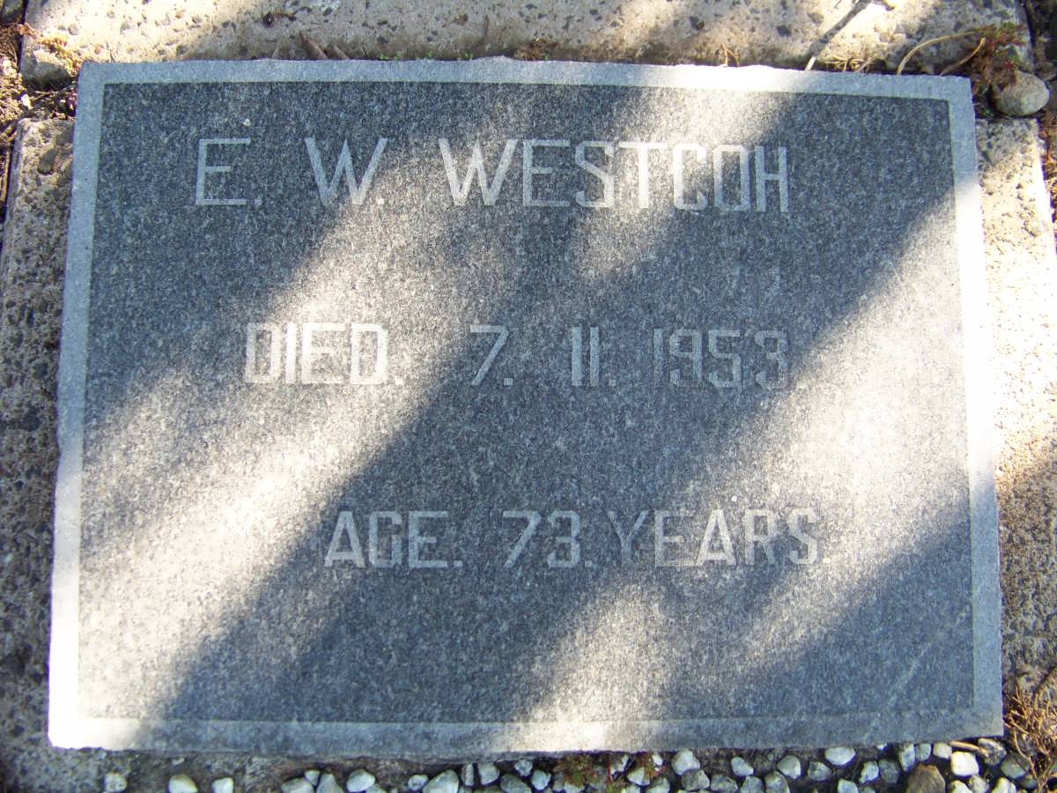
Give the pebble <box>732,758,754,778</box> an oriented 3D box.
[{"bbox_3d":[0.155,0.269,0.798,0.019,0.012,0.012,39,79,5],"label":"pebble"}]

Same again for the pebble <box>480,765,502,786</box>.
[{"bbox_3d":[-0.025,0.251,0.731,0.015,0.011,0.015,0,84,-3],"label":"pebble"}]

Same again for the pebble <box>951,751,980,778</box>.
[{"bbox_3d":[0.320,0.269,0.806,0.021,0.016,0.018,15,78,0],"label":"pebble"}]

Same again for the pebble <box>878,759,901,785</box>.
[{"bbox_3d":[0.245,0.255,0.745,0.014,0.011,0.015,0,84,-3],"label":"pebble"}]

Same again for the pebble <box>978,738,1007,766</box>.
[{"bbox_3d":[0.316,0.243,0.751,0.021,0.013,0.016,28,83,0],"label":"pebble"}]

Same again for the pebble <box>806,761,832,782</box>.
[{"bbox_3d":[0.197,0.254,0.743,0.017,0.011,0.013,10,83,-2],"label":"pebble"}]

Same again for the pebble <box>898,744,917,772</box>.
[{"bbox_3d":[0.277,0.264,0.805,0.012,0.012,0.022,10,78,-1],"label":"pebble"}]

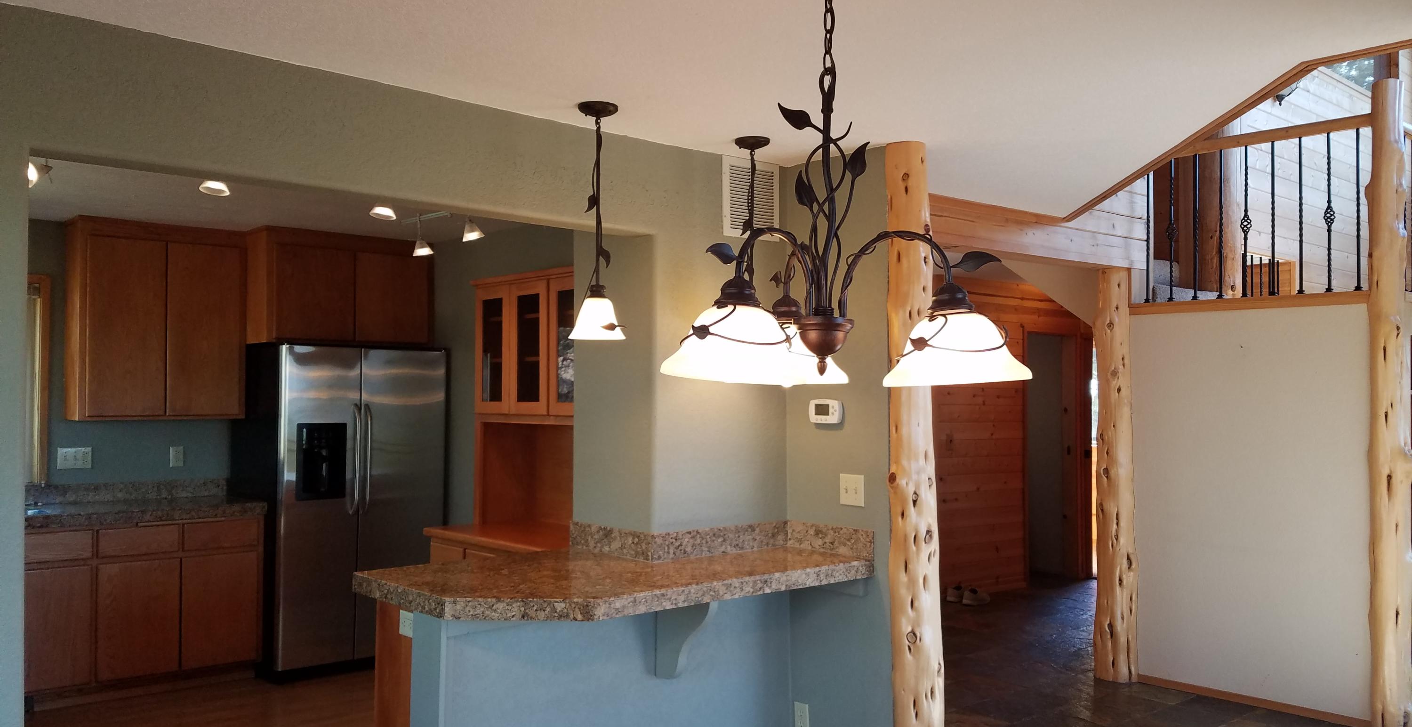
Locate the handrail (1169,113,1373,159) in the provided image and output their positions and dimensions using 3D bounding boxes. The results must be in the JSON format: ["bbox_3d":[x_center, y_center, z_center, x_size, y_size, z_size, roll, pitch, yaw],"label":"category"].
[{"bbox_3d":[2.770,-1.139,5.400,0.065,0.067,1.100,2,-2,-42],"label":"handrail"}]

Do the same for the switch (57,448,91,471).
[{"bbox_3d":[-3.359,0.506,5.647,0.162,0.114,0.012,1,-2,-40],"label":"switch"}]

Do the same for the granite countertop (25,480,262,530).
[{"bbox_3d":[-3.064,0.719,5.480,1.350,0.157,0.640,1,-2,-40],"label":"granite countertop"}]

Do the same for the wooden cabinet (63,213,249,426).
[{"bbox_3d":[-2.975,-0.222,5.754,0.820,1.040,0.330,2,-2,-42],"label":"wooden cabinet"}]

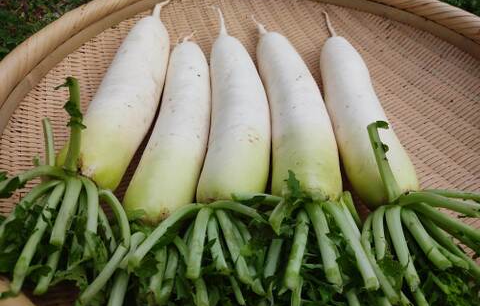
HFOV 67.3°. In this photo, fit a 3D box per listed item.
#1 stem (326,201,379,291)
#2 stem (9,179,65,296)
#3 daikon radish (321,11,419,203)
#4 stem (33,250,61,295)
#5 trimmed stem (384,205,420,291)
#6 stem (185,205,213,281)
[{"bbox_3d":[0.100,0.082,0.327,0.012,0.015,0.083,-14,56,-10],"label":"stem"},{"bbox_3d":[-0.186,0.075,0.338,0.013,0.019,0.104,9,65,6],"label":"stem"},{"bbox_3d":[0.146,-0.079,0.473,0.076,0.065,0.340,-4,48,-1],"label":"daikon radish"},{"bbox_3d":[-0.169,0.102,0.324,0.012,0.012,0.047,9,68,6],"label":"stem"},{"bbox_3d":[0.148,0.084,0.327,0.012,0.015,0.075,-1,60,2],"label":"trimmed stem"},{"bbox_3d":[-0.039,0.087,0.349,0.011,0.011,0.070,3,54,5],"label":"stem"}]

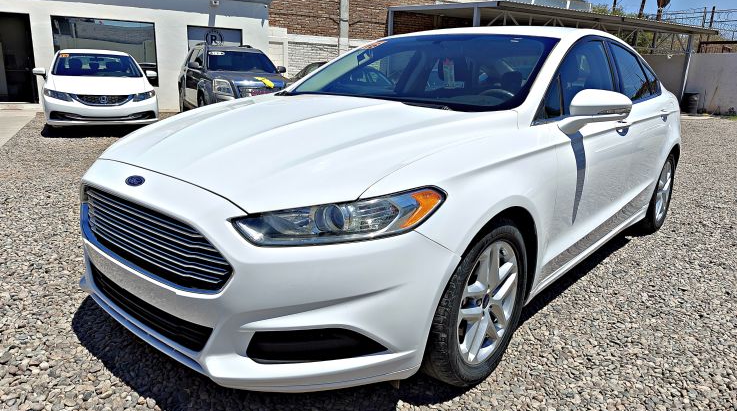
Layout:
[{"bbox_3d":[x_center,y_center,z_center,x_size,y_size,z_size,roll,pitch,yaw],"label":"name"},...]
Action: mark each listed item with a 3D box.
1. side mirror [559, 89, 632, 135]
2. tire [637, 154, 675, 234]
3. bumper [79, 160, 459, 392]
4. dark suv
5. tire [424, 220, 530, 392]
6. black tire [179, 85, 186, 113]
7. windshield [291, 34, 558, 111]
[{"bbox_3d":[1.007,-0.421,2.180,0.250,0.190,0.250,12,18,40],"label":"side mirror"},{"bbox_3d":[2.281,-0.131,3.974,0.235,0.655,0.655,12,18,40],"label":"tire"},{"bbox_3d":[-0.619,0.148,1.907,1.830,0.640,0.660,12,18,40],"label":"bumper"},{"bbox_3d":[-3.190,-2.842,11.378,1.900,1.710,4.700,-6,17,-29],"label":"dark suv"},{"bbox_3d":[0.383,0.343,1.901,0.235,0.655,0.655,12,18,40],"label":"tire"},{"bbox_3d":[-4.606,-2.647,12.322,0.235,0.720,0.720,-6,17,-29],"label":"black tire"},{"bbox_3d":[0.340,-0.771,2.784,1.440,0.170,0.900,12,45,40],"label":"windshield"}]

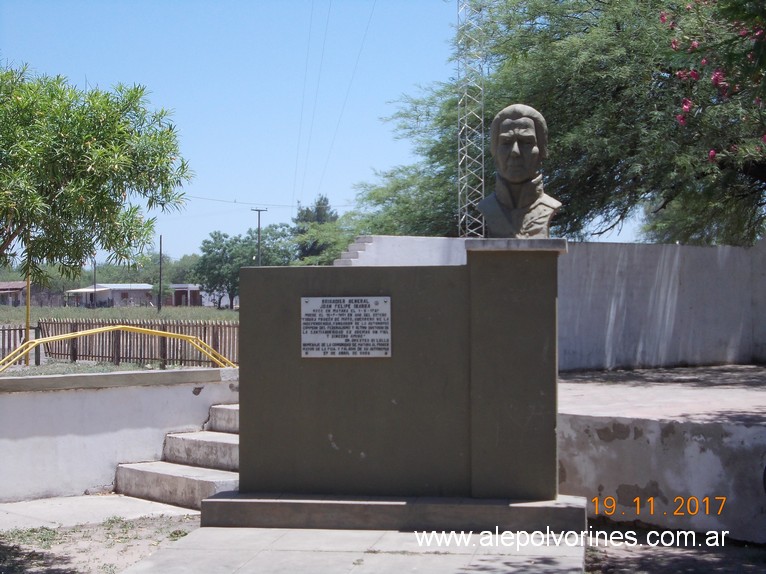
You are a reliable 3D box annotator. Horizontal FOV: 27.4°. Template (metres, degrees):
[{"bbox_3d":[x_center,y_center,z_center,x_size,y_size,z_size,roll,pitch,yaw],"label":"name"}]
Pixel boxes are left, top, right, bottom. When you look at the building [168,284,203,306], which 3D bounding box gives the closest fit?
[{"bbox_3d":[-21.629,0.931,172.000,3.900,2.500,4.000,0,0,-11],"label":"building"}]

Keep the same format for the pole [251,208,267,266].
[{"bbox_3d":[-11.890,-2.722,150.000,1.600,9.600,0.250,0,0,-5],"label":"pole"}]

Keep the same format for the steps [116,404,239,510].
[{"bbox_3d":[-1.060,1.218,11.350,1.200,0.600,1.420,0,0,-35],"label":"steps"}]

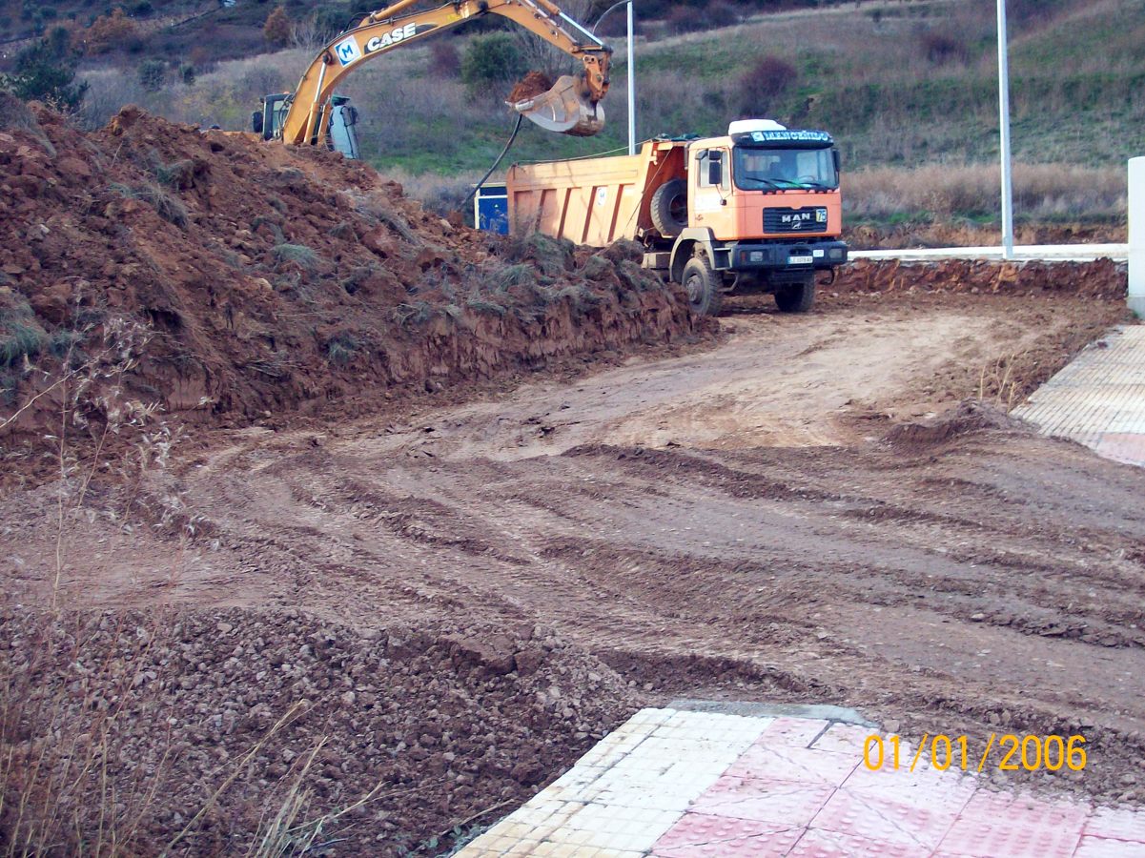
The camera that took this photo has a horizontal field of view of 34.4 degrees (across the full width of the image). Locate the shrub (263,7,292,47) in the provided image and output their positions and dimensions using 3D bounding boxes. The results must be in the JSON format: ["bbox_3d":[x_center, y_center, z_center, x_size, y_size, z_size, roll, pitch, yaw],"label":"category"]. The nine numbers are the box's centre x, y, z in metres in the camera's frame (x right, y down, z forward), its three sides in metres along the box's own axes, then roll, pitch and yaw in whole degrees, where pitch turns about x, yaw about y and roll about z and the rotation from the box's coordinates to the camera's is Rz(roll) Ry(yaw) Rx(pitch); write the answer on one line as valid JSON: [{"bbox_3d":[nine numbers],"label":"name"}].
[{"bbox_3d":[-23.863,-32.629,150.000,2.270,3.180,2.110,-3,7,-8],"label":"shrub"}]

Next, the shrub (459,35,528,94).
[{"bbox_3d":[-3.931,-18.165,92.000,3.250,2.970,3.020,-2,7,-2],"label":"shrub"}]

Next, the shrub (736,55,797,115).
[{"bbox_3d":[8.928,-15.776,85.000,2.740,2.660,2.550,-1,7,6],"label":"shrub"}]

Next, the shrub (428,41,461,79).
[{"bbox_3d":[-6.485,-18.754,94.000,1.520,1.900,1.410,-2,7,-4],"label":"shrub"}]

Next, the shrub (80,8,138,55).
[{"bbox_3d":[-41.286,-35.382,165.000,5.000,4.160,4.650,-3,7,-13],"label":"shrub"}]

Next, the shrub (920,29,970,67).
[{"bbox_3d":[21.686,-22.269,108.000,2.830,2.070,2.640,0,7,11],"label":"shrub"}]

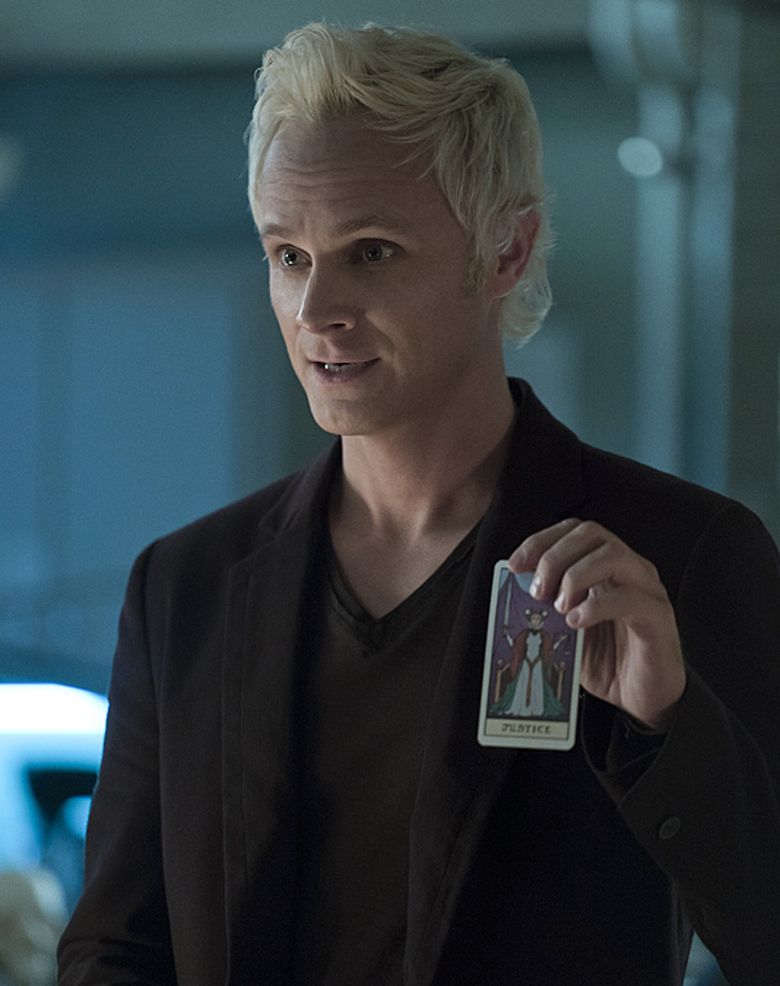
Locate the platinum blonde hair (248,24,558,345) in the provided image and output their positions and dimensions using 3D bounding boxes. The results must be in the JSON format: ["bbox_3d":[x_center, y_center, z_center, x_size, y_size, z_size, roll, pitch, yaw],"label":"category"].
[{"bbox_3d":[0.006,-0.204,4.280,0.185,0.213,0.220,0,5,35],"label":"platinum blonde hair"}]

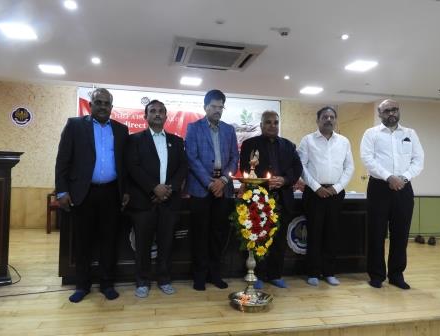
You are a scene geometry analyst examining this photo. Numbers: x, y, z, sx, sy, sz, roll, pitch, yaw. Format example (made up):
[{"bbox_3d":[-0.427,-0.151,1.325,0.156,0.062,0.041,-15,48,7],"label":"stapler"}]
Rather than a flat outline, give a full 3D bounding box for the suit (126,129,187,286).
[{"bbox_3d":[-0.524,0.318,2.993,0.470,1.240,0.300,2,-1,-14],"label":"suit"}]

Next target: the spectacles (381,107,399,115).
[{"bbox_3d":[1.569,-0.531,3.345,0.145,0.045,0.145,1,2,0],"label":"spectacles"}]

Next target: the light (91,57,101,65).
[{"bbox_3d":[-1.675,-1.450,4.907,0.130,0.030,0.130,2,-1,-12],"label":"light"}]

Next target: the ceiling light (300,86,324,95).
[{"bbox_3d":[1.610,-1.351,6.340,0.310,0.030,0.310,2,-1,-12],"label":"ceiling light"}]

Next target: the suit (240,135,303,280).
[{"bbox_3d":[0.466,0.353,3.279,0.480,1.230,0.300,2,-1,-14],"label":"suit"}]

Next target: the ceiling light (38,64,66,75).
[{"bbox_3d":[-2.488,-1.460,5.383,0.310,0.030,0.310,2,-1,-12],"label":"ceiling light"}]

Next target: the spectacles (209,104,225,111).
[{"bbox_3d":[-0.030,-0.515,3.101,0.140,0.045,0.140,2,14,-22],"label":"spectacles"}]

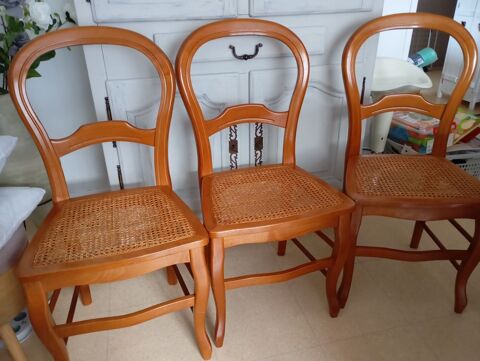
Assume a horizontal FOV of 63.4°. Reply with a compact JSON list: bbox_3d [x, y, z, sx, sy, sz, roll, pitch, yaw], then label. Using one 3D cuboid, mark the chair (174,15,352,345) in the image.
[{"bbox_3d":[0.074,0.003,1.257,0.455,0.936,0.466,-8,28,-16],"label":"chair"}]

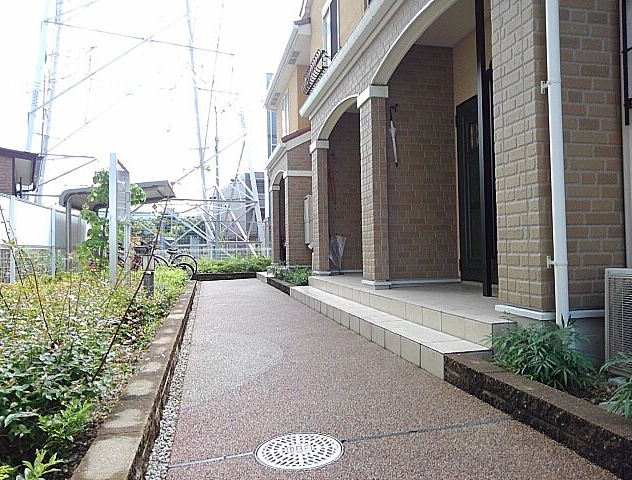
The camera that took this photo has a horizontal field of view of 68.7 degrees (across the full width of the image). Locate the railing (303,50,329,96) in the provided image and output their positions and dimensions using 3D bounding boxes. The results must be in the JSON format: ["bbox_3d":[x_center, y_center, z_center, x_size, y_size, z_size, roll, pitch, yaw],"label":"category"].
[{"bbox_3d":[0.032,-3.403,9.388,0.239,0.347,1.386,-1,-1,-13],"label":"railing"}]

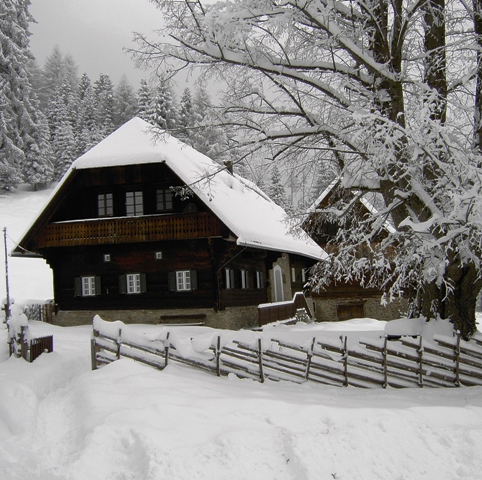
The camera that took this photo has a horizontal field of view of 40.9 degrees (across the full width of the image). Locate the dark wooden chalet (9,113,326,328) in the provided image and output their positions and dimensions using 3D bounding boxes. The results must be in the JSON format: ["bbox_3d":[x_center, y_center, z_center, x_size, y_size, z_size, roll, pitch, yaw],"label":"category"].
[{"bbox_3d":[-2.816,-0.387,36.581,11.500,10.200,16.000,-4,-5,20],"label":"dark wooden chalet"}]

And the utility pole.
[{"bbox_3d":[-9.984,1.473,27.684,0.130,4.097,0.130,-5,-5,0],"label":"utility pole"}]

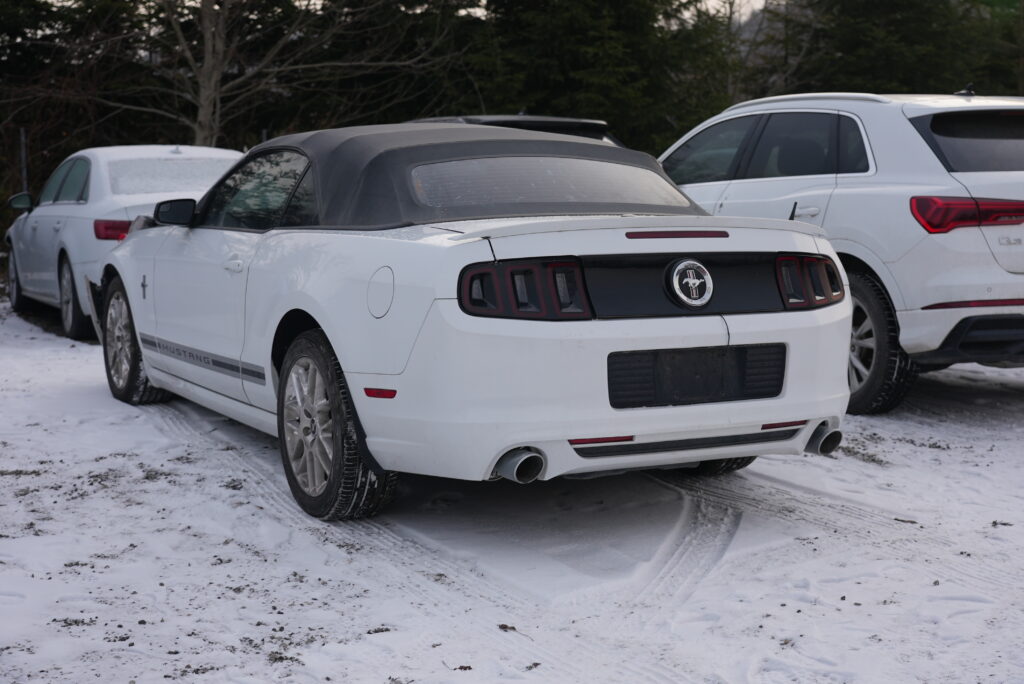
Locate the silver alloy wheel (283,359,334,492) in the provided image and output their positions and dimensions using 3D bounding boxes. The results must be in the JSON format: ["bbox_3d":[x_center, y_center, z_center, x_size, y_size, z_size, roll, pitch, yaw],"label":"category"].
[{"bbox_3d":[-0.641,0.301,5.332,0.200,0.490,0.490,-3,8,-29],"label":"silver alloy wheel"}]

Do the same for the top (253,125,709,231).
[{"bbox_3d":[-0.149,-0.682,6.016,1.440,0.400,1.700,-3,8,-29],"label":"top"}]

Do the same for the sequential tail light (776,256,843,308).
[{"bbox_3d":[1.050,-0.211,5.098,0.420,0.200,0.170,-3,8,-29],"label":"sequential tail light"}]

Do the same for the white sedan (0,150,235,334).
[{"bbox_3d":[-2.876,-0.834,11.861,1.842,1.427,4.726,-2,6,-26],"label":"white sedan"}]

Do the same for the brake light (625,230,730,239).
[{"bbox_3d":[0.544,-0.344,4.782,0.410,0.030,0.030,-3,8,-29],"label":"brake light"}]

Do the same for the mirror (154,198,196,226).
[{"bbox_3d":[-1.506,-0.580,6.624,0.190,0.130,0.120,-3,8,-29],"label":"mirror"}]

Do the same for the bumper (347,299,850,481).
[{"bbox_3d":[0.439,0.095,5.011,1.860,0.560,0.710,-3,8,-29],"label":"bumper"}]

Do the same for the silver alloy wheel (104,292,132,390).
[{"bbox_3d":[-1.952,-0.009,7.695,0.200,0.490,0.490,-3,8,-29],"label":"silver alloy wheel"}]

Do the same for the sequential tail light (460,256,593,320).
[{"bbox_3d":[0.021,-0.161,4.522,0.420,0.200,0.170,-3,8,-29],"label":"sequential tail light"}]

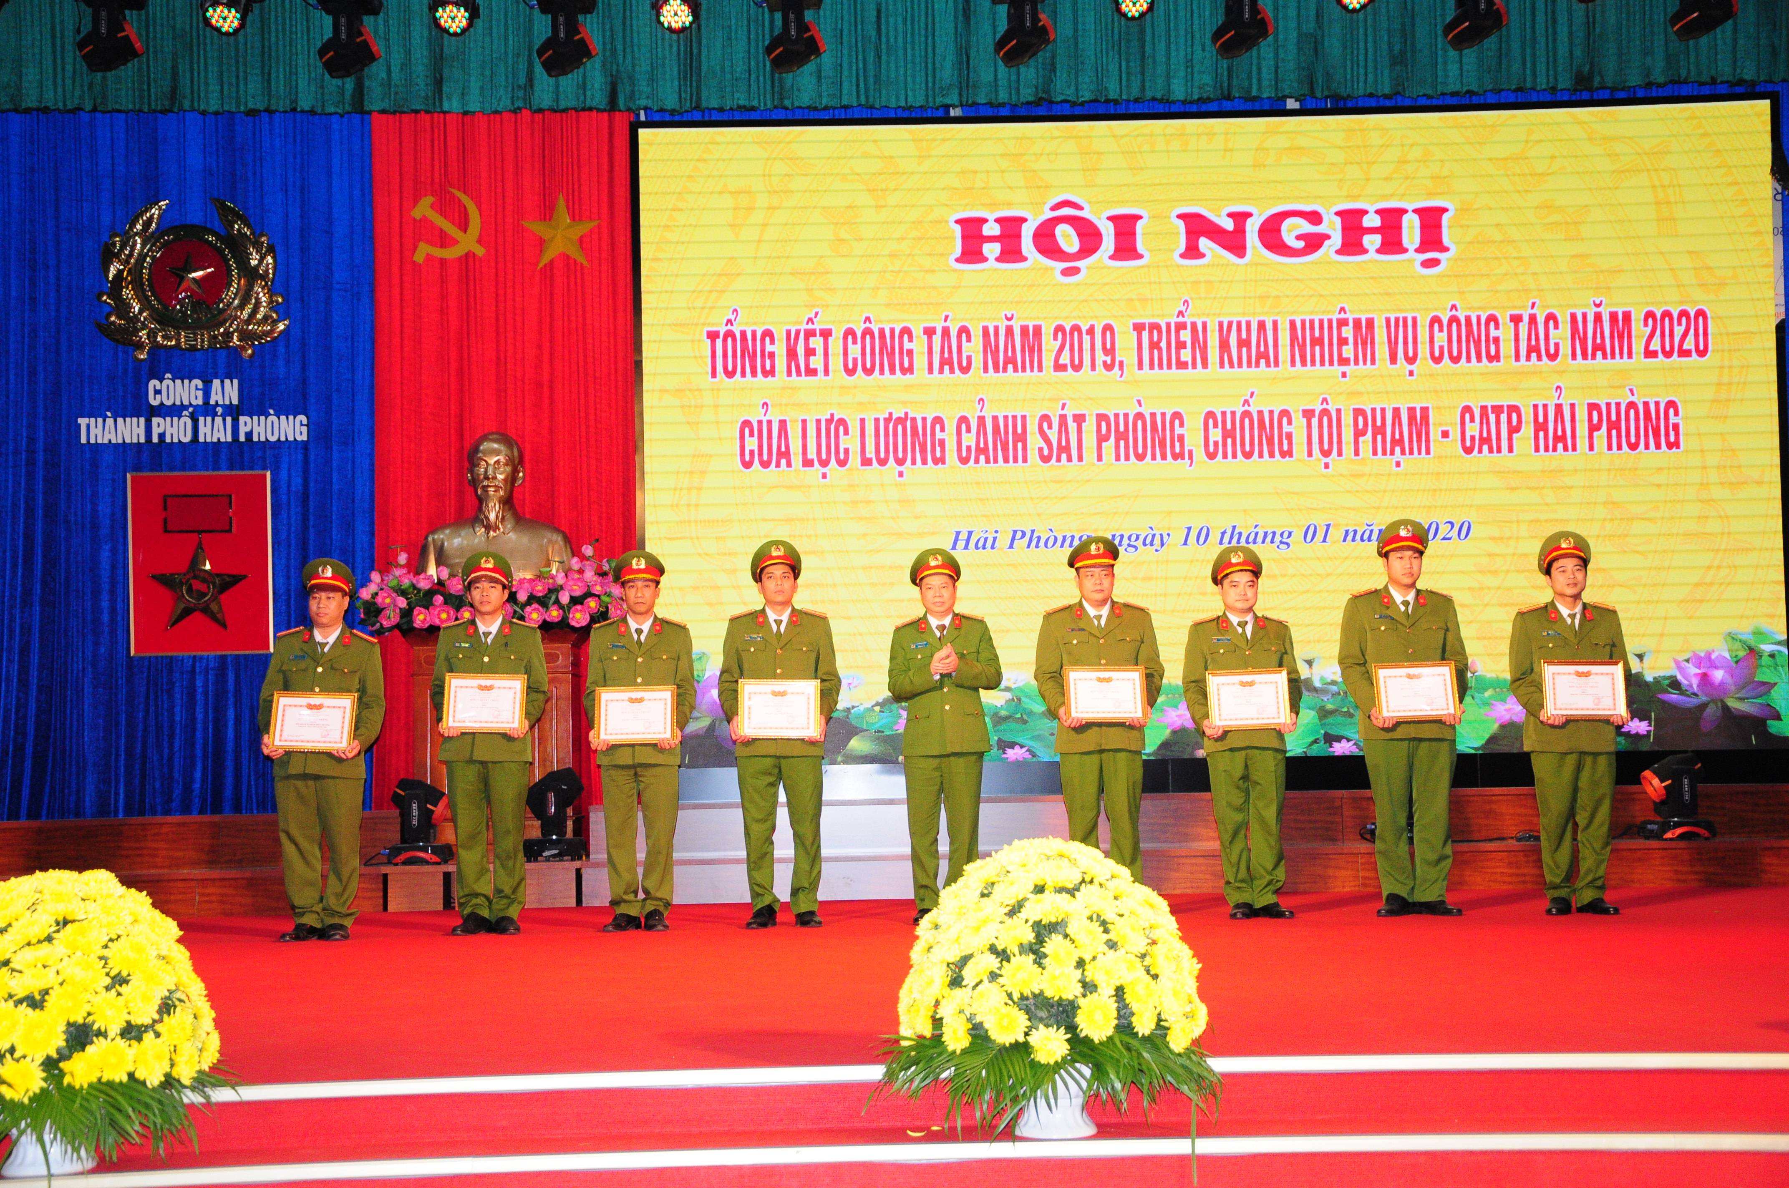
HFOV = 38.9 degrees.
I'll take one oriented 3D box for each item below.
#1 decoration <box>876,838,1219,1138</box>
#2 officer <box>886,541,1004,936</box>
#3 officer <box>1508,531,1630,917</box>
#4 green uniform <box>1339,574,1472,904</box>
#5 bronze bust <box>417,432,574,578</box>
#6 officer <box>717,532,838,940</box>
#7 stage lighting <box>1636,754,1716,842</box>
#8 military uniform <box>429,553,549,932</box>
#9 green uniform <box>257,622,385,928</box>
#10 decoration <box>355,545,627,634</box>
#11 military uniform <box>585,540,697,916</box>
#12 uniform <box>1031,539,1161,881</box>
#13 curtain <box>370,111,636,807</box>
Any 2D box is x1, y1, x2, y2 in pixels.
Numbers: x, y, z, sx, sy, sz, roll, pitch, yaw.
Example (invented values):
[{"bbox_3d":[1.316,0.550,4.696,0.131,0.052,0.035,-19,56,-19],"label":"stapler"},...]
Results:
[{"bbox_3d":[0.474,1.212,7.800,1.055,0.922,0.980,-1,-1,0],"label":"decoration"},{"bbox_3d":[0.234,0.659,11.750,0.539,1.739,0.380,-1,-1,-8],"label":"officer"},{"bbox_3d":[3.142,0.599,11.800,0.484,1.765,0.400,-1,0,0],"label":"officer"},{"bbox_3d":[2.365,0.694,11.750,0.610,1.486,0.380,-1,-1,-5],"label":"green uniform"},{"bbox_3d":[-2.109,-0.429,13.400,0.836,0.851,0.440,-1,-1,0],"label":"bronze bust"},{"bbox_3d":[-0.535,0.646,11.750,0.571,1.791,0.390,-1,-1,0],"label":"officer"},{"bbox_3d":[3.916,1.015,12.670,0.320,0.404,0.320,-1,0,-9],"label":"stage lighting"},{"bbox_3d":[-1.891,0.689,11.800,0.507,1.750,0.400,-1,0,-2],"label":"military uniform"},{"bbox_3d":[-2.649,0.837,11.700,0.588,1.421,0.370,-1,-1,7],"label":"green uniform"},{"bbox_3d":[-2.033,-0.024,12.850,1.352,0.453,0.420,-1,0,0],"label":"decoration"},{"bbox_3d":[-1.184,0.676,11.800,0.474,1.738,0.400,-1,0,-3],"label":"military uniform"},{"bbox_3d":[0.953,0.621,11.800,0.550,1.769,0.400,-1,0,-1],"label":"uniform"},{"bbox_3d":[-2.038,-0.694,13.200,1.302,3.600,0.150,-1,0,0],"label":"curtain"}]

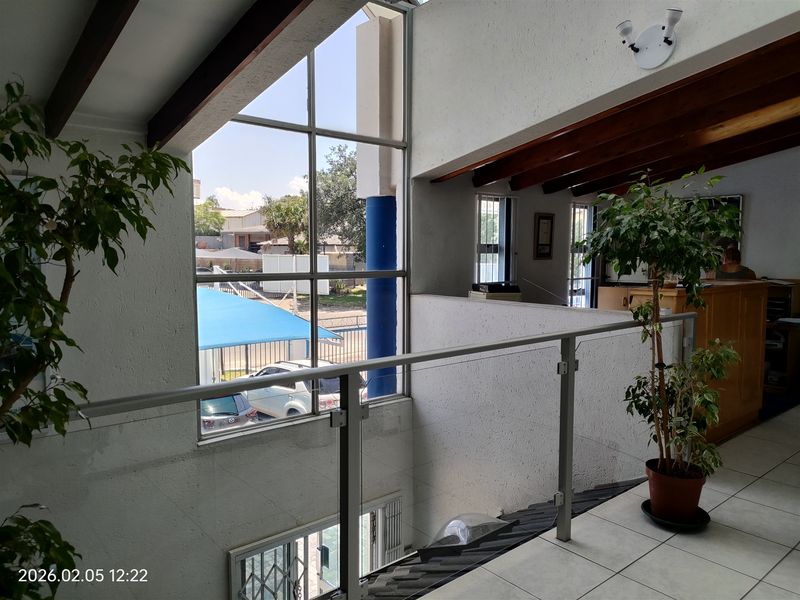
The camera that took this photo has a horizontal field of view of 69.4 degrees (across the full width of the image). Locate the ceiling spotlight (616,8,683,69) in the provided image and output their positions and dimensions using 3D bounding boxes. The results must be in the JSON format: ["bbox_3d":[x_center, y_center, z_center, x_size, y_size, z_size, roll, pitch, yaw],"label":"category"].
[{"bbox_3d":[1.492,-1.545,3.456,0.170,0.270,0.370,-4,6,-40],"label":"ceiling spotlight"}]

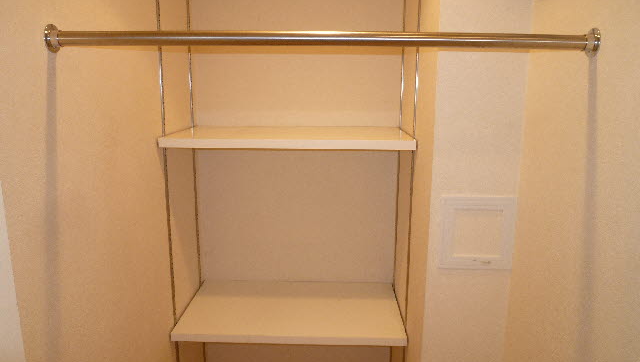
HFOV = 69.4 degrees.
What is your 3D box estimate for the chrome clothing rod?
[{"bbox_3d":[-0.003,-0.248,0.821,0.982,0.051,0.051,1,11,2],"label":"chrome clothing rod"}]

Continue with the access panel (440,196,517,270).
[{"bbox_3d":[0.404,0.137,1.178,0.186,0.191,0.015,1,11,2],"label":"access panel"}]

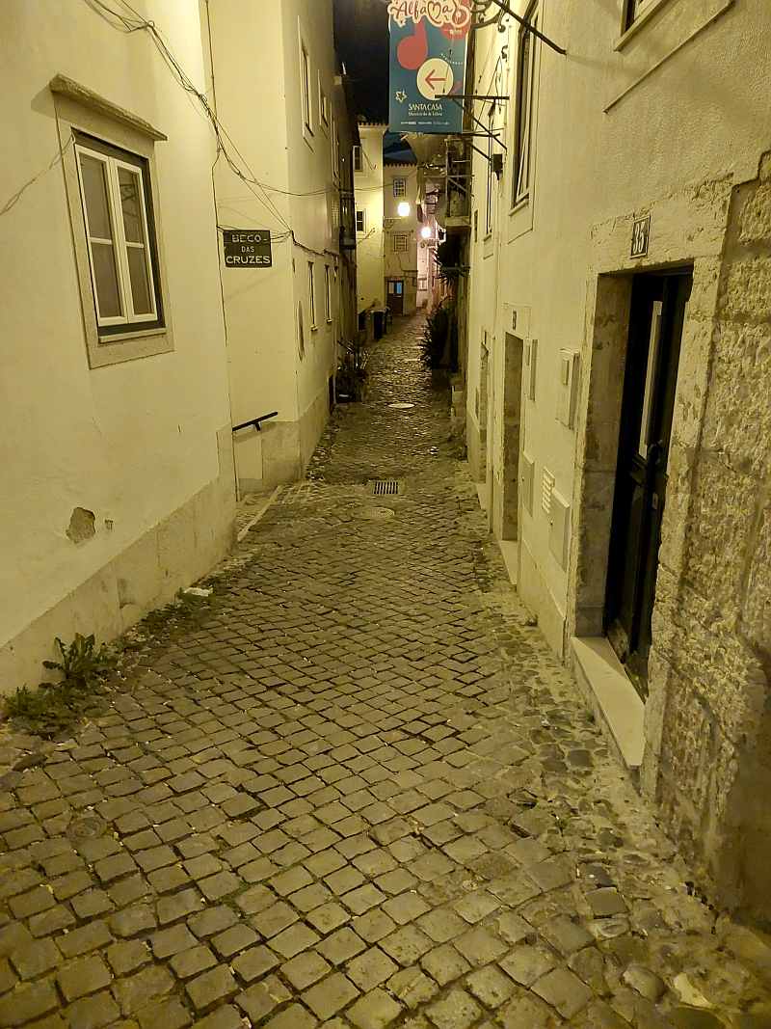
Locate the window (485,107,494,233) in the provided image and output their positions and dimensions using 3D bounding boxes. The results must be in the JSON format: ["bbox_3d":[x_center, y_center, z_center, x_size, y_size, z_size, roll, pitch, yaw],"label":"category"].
[{"bbox_3d":[1.154,-3.791,9.163,0.150,1.360,0.970,0,15,2],"label":"window"}]

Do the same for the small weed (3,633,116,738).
[{"bbox_3d":[-1.668,0.822,4.255,0.500,0.240,0.850,2,15,7],"label":"small weed"}]

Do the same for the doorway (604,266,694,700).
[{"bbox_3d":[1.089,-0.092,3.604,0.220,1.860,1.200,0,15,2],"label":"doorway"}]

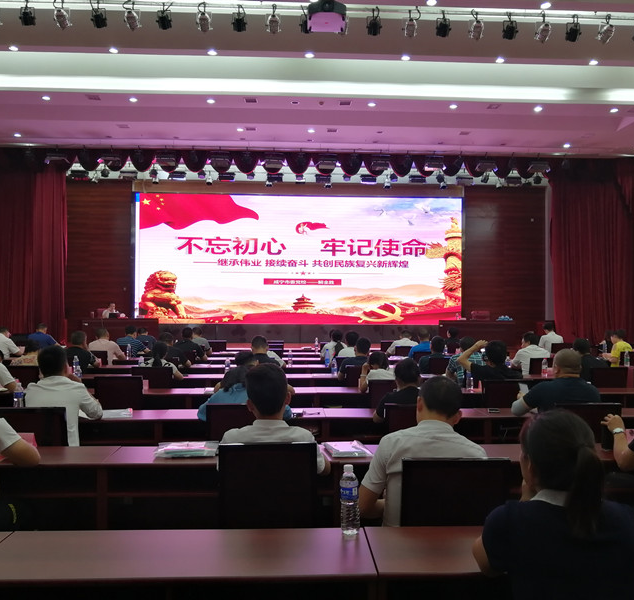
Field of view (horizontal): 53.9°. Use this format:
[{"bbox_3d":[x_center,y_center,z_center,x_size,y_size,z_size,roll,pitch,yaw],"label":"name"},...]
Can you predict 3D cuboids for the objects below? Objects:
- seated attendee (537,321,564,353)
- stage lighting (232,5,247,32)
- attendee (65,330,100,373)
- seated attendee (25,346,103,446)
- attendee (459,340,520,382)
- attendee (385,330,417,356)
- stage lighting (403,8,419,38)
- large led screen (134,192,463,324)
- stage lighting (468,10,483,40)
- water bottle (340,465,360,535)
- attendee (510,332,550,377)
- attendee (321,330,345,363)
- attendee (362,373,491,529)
[{"bbox_3d":[4.748,1.109,12.661,0.530,1.324,0.750,0,-1,-8],"label":"seated attendee"},{"bbox_3d":[-1.124,-4.081,9.047,0.220,0.340,0.290,0,-1,-3],"label":"stage lighting"},{"bbox_3d":[-3.005,1.004,7.881,0.540,1.240,0.750,0,-1,1],"label":"attendee"},{"bbox_3d":[-1.685,0.931,4.097,0.530,1.270,0.750,0,-1,1],"label":"seated attendee"},{"bbox_3d":[1.596,1.009,5.789,0.580,1.263,0.720,0,-1,-3],"label":"attendee"},{"bbox_3d":[1.532,1.142,11.177,0.550,1.188,0.780,0,-1,-4],"label":"attendee"},{"bbox_3d":[1.389,-4.063,9.170,0.220,0.340,0.290,0,-1,-3],"label":"stage lighting"},{"bbox_3d":[-0.471,-1.175,18.397,9.625,3.798,0.160,0,-1,-2],"label":"large led screen"},{"bbox_3d":[2.106,-3.630,8.266,0.190,0.310,0.230,0,-1,-2],"label":"stage lighting"},{"bbox_3d":[0.112,0.684,2.144,0.064,0.226,0.064,0,-1,-2],"label":"water bottle"},{"bbox_3d":[2.755,1.031,8.068,0.530,1.250,0.750,1,-1,-14],"label":"attendee"},{"bbox_3d":[0.274,1.092,9.773,0.460,1.226,0.750,0,-1,0],"label":"attendee"},{"bbox_3d":[0.490,0.963,2.950,0.560,1.218,0.720,0,-1,-3],"label":"attendee"}]

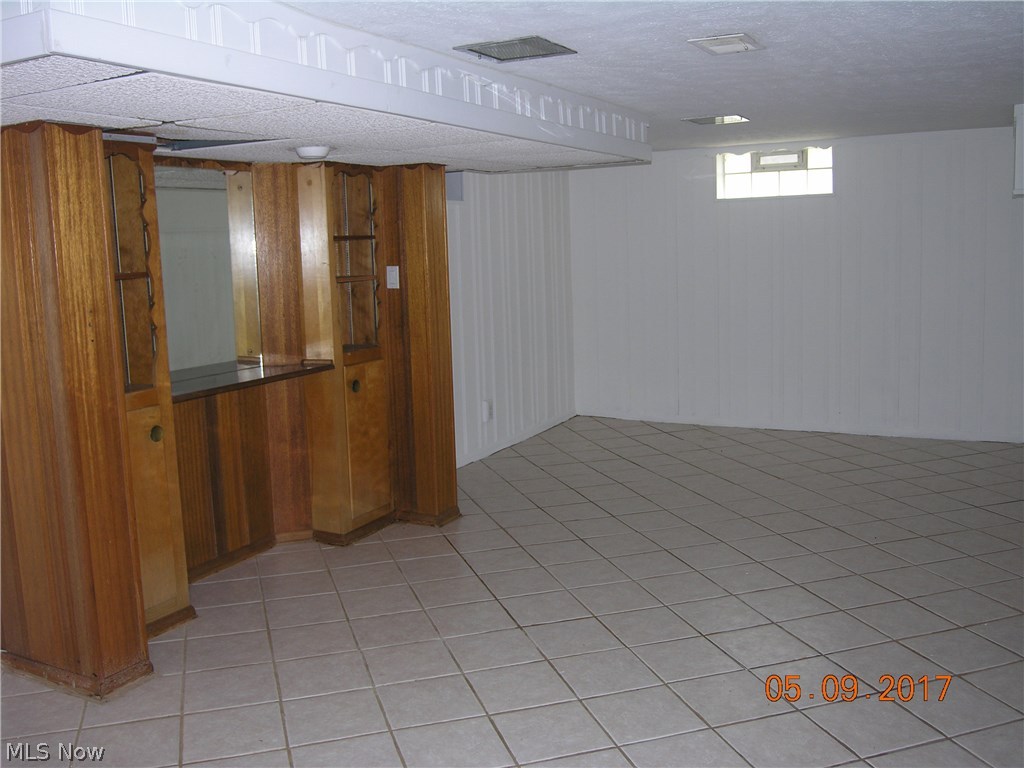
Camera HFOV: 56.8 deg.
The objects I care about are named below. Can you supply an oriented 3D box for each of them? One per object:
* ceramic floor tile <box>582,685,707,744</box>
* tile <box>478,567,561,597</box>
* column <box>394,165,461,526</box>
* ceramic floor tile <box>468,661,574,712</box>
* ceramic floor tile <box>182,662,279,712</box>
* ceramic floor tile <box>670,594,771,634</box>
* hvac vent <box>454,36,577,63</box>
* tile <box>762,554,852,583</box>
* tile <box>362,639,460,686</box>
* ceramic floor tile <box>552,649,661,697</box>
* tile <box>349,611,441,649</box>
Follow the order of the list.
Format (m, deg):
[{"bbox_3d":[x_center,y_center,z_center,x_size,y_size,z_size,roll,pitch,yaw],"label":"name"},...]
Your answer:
[{"bbox_3d":[0.410,1.034,2.955,0.302,0.010,0.302,-4,9,-17],"label":"ceramic floor tile"},{"bbox_3d":[0.039,0.873,4.149,0.302,0.010,0.302,-4,9,-17],"label":"tile"},{"bbox_3d":[-0.469,-0.193,4.988,0.257,1.857,0.226,3,10,29],"label":"column"},{"bbox_3d":[0.025,1.013,3.155,0.302,0.010,0.302,-4,9,-17],"label":"ceramic floor tile"},{"bbox_3d":[-0.947,1.030,3.195,0.303,0.010,0.303,-4,9,-17],"label":"ceramic floor tile"},{"bbox_3d":[0.813,0.912,3.721,0.302,0.010,0.302,-4,9,-17],"label":"ceramic floor tile"},{"bbox_3d":[0.017,-1.229,3.498,0.350,0.020,0.350,4,10,29],"label":"hvac vent"},{"bbox_3d":[1.326,0.832,4.238,0.302,0.010,0.302,-4,9,-17],"label":"tile"},{"bbox_3d":[-0.359,0.992,3.367,0.303,0.010,0.303,-4,9,-17],"label":"tile"},{"bbox_3d":[0.323,0.999,3.271,0.302,0.010,0.302,-4,9,-17],"label":"ceramic floor tile"},{"bbox_3d":[-0.459,0.958,3.675,0.304,0.010,0.304,-4,9,-17],"label":"tile"}]

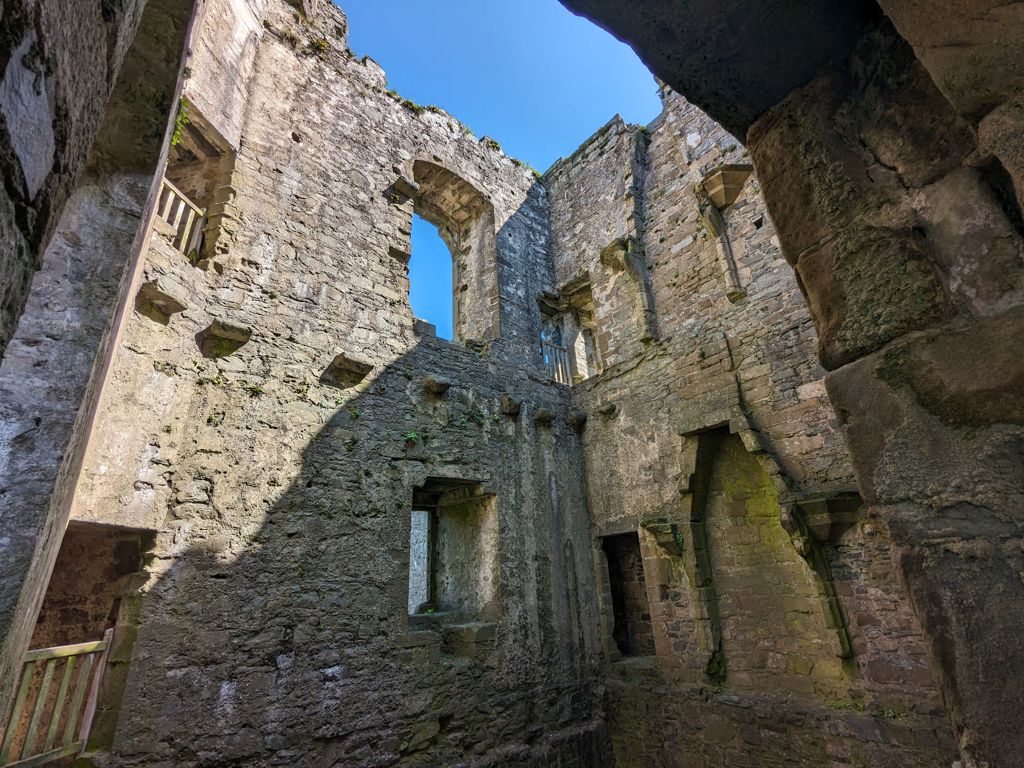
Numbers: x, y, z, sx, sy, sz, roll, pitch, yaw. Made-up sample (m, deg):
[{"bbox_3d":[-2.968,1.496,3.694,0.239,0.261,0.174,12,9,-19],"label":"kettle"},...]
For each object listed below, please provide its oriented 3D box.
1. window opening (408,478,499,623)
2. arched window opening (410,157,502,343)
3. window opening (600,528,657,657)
[{"bbox_3d":[-1.103,2.432,6.799,1.034,1.687,1.535,-23,-29,39],"label":"window opening"},{"bbox_3d":[-1.350,-2.256,8.795,1.034,3.648,1.946,-23,-29,39],"label":"arched window opening"},{"bbox_3d":[2.095,3.514,8.019,0.730,1.870,0.547,-23,-29,39],"label":"window opening"}]

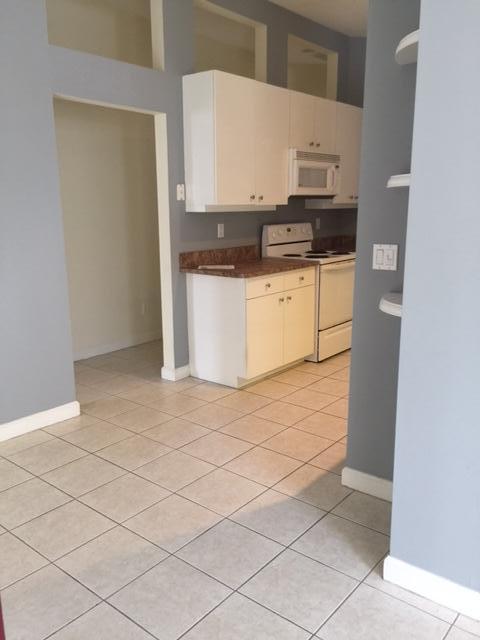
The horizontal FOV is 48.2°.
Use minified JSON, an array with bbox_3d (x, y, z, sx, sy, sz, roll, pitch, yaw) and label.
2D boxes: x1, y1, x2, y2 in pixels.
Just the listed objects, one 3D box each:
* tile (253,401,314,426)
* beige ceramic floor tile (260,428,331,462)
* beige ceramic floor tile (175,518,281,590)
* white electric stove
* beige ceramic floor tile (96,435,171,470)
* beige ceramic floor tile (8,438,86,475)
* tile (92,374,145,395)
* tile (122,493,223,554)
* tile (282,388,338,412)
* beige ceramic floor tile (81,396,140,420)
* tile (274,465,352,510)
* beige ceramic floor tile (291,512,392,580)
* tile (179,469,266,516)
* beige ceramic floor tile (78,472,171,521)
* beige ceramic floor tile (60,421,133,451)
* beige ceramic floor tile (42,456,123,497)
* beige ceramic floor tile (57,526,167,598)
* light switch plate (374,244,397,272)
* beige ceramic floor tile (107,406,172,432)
[{"bbox_3d":[0.297,0.646,3.687,0.335,0.010,0.335,10,16,38],"label":"tile"},{"bbox_3d":[0.343,0.749,3.225,0.333,0.010,0.333,10,16,38],"label":"beige ceramic floor tile"},{"bbox_3d":[-0.039,0.967,2.234,0.335,0.010,0.335,10,16,38],"label":"beige ceramic floor tile"},{"bbox_3d":[0.718,-0.303,5.181,0.680,1.200,0.760,10,16,40],"label":"white electric stove"},{"bbox_3d":[-0.605,0.758,3.067,0.330,0.010,0.330,10,16,38],"label":"beige ceramic floor tile"},{"bbox_3d":[-1.095,0.786,3.079,0.335,0.010,0.335,10,16,38],"label":"beige ceramic floor tile"},{"bbox_3d":[-0.971,0.522,4.262,0.334,0.010,0.334,10,16,38],"label":"tile"},{"bbox_3d":[-0.298,0.903,2.400,0.330,0.010,0.330,10,16,38],"label":"tile"},{"bbox_3d":[0.512,0.587,3.933,0.334,0.010,0.334,10,16,38],"label":"tile"},{"bbox_3d":[-0.929,0.627,3.812,0.333,0.010,0.333,10,16,38],"label":"beige ceramic floor tile"},{"bbox_3d":[0.392,0.849,2.741,0.334,0.010,0.334,10,16,38],"label":"tile"},{"bbox_3d":[0.441,0.954,2.280,0.335,0.010,0.335,10,16,38],"label":"beige ceramic floor tile"},{"bbox_3d":[-0.086,0.847,2.653,0.330,0.010,0.330,10,16,38],"label":"tile"},{"bbox_3d":[-0.557,0.858,2.607,0.330,0.010,0.330,10,16,38],"label":"beige ceramic floor tile"},{"bbox_3d":[-0.881,0.729,3.343,0.333,0.010,0.333,10,16,38],"label":"beige ceramic floor tile"},{"bbox_3d":[-0.817,0.814,2.814,0.330,0.010,0.330,10,16,38],"label":"beige ceramic floor tile"},{"bbox_3d":[-0.521,0.980,2.194,0.333,0.010,0.333,10,16,38],"label":"beige ceramic floor tile"},{"bbox_3d":[0.648,-0.278,2.394,0.115,0.115,0.009,10,16,38],"label":"light switch plate"},{"bbox_3d":[-0.663,0.671,3.594,0.335,0.010,0.335,10,16,38],"label":"beige ceramic floor tile"}]

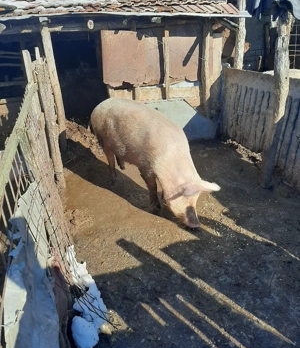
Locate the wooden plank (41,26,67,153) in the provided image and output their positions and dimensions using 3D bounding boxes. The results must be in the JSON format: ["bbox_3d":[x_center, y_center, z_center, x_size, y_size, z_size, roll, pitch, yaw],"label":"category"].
[{"bbox_3d":[-1.477,-1.256,4.913,0.120,1.930,0.110,-3,21,1],"label":"wooden plank"}]

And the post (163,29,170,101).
[{"bbox_3d":[0.278,-1.844,5.324,0.080,1.190,0.070,-1,21,0],"label":"post"}]

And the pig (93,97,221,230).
[{"bbox_3d":[-0.044,-0.240,3.497,0.540,1.010,1.750,-16,26,-33],"label":"pig"}]

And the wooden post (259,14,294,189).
[{"bbox_3d":[1.392,-0.737,3.495,0.170,1.880,0.160,-2,21,0],"label":"wooden post"}]

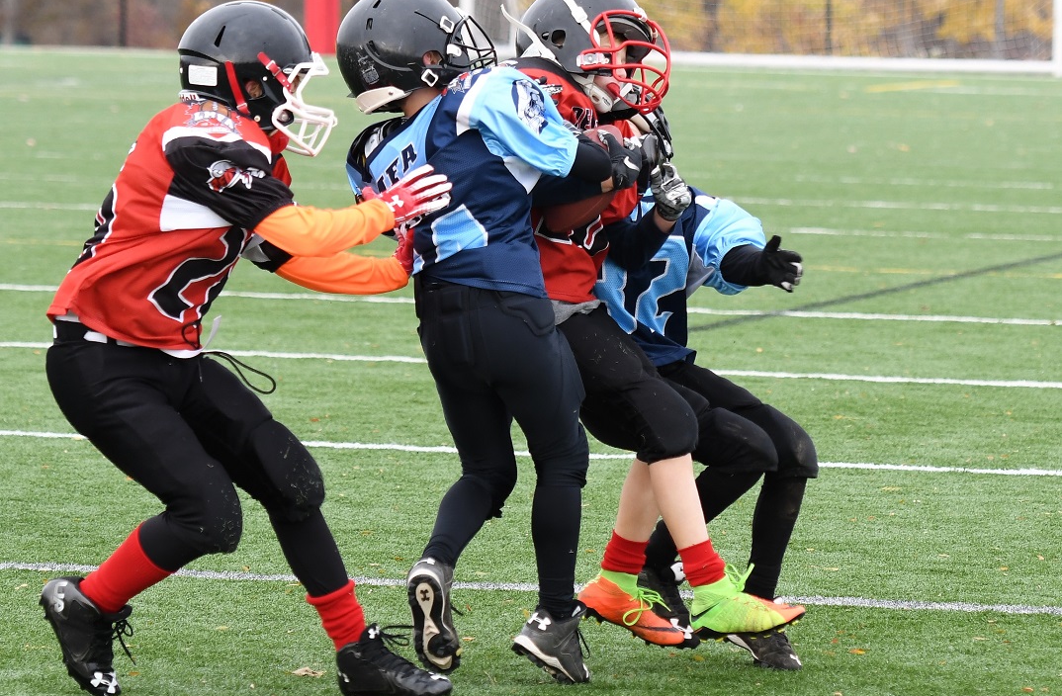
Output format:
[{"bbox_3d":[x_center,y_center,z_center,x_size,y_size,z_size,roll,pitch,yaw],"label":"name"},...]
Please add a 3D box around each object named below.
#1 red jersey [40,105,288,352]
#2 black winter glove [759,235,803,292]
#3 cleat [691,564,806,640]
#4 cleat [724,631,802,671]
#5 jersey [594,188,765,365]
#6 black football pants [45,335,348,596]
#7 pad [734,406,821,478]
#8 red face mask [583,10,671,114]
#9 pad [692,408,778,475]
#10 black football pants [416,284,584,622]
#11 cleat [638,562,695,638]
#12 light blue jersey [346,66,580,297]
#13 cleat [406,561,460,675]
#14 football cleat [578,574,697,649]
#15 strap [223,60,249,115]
[{"bbox_3d":[-0.728,-0.246,8.950,0.370,0.550,0.440,24,0,12],"label":"red jersey"},{"bbox_3d":[0.535,-0.180,9.250,0.150,0.110,0.075,11,3,35],"label":"black winter glove"},{"bbox_3d":[0.463,0.548,9.300,0.255,0.140,0.095,-4,3,16],"label":"cleat"},{"bbox_3d":[0.491,0.609,9.230,0.235,0.125,0.095,31,0,-20],"label":"cleat"},{"bbox_3d":[0.273,-0.160,9.550,0.430,0.440,0.310,-2,-8,-42],"label":"jersey"},{"bbox_3d":[-0.689,0.244,8.950,0.580,0.540,0.370,2,5,11],"label":"black football pants"},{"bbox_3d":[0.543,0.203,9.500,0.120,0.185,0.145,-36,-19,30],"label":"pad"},{"bbox_3d":[0.208,-0.599,9.070,0.150,0.205,0.200,0,7,30],"label":"red face mask"},{"bbox_3d":[0.431,0.196,9.200,0.150,0.145,0.130,-13,6,15],"label":"pad"},{"bbox_3d":[-0.063,0.211,9.020,0.300,0.710,0.300,-2,4,-43],"label":"black football pants"},{"bbox_3d":[0.293,0.567,9.550,0.095,0.125,0.250,-12,41,-39],"label":"cleat"},{"bbox_3d":[-0.141,-0.344,9.020,0.320,0.470,0.420,-8,-4,-40],"label":"light blue jersey"},{"bbox_3d":[-0.203,0.558,9.050,0.092,0.245,0.110,-3,29,15],"label":"cleat"},{"bbox_3d":[0.216,0.548,9.080,0.245,0.125,0.095,21,7,0],"label":"football cleat"},{"bbox_3d":[-0.600,-0.531,8.840,0.025,0.118,0.025,-19,0,0],"label":"strap"}]

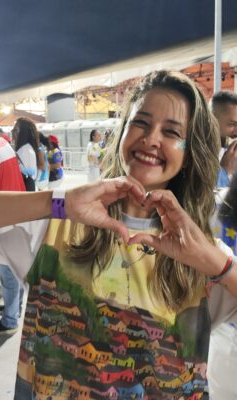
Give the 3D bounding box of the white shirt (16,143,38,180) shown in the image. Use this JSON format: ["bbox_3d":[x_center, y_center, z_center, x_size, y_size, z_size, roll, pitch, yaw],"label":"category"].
[{"bbox_3d":[-0.953,-0.391,3.850,0.260,0.450,0.390,2,9,24],"label":"white shirt"}]

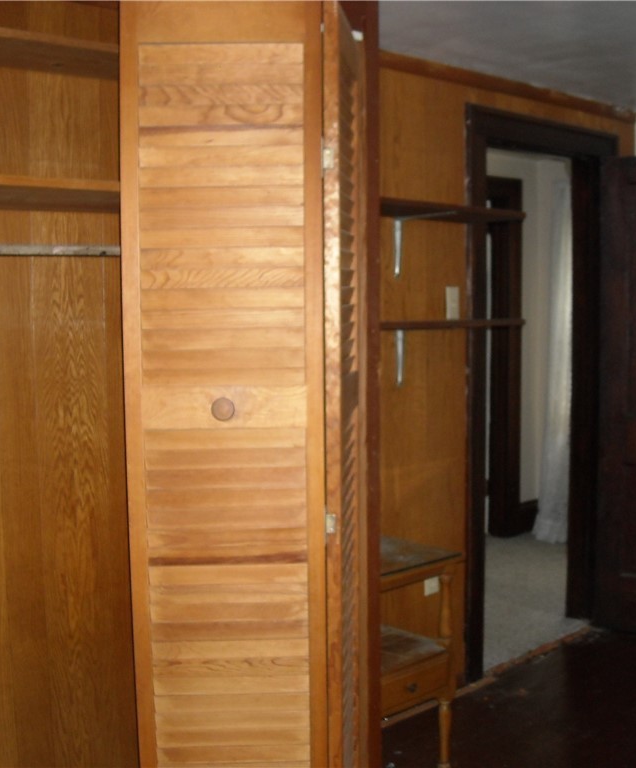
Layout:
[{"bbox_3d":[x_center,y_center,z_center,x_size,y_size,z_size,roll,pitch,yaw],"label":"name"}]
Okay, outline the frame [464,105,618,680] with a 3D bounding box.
[{"bbox_3d":[0.867,0.029,4.130,1.020,2.100,0.140,-5,6,-44],"label":"frame"}]

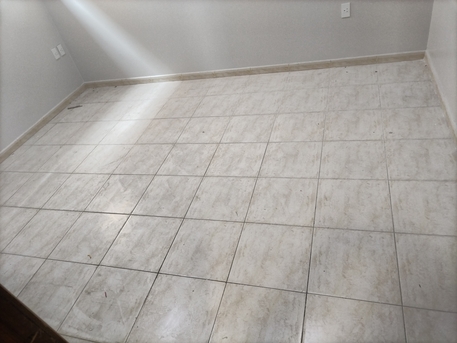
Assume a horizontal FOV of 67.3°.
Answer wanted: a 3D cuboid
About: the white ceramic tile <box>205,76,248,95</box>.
[{"bbox_3d":[0.003,-0.881,3.515,0.400,0.010,0.400,1,41,20],"label":"white ceramic tile"}]

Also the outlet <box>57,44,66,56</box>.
[{"bbox_3d":[-1.915,-1.392,3.936,0.010,0.117,0.073,1,41,20],"label":"outlet"}]

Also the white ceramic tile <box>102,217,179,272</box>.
[{"bbox_3d":[-0.546,0.449,2.197,0.417,0.010,0.417,1,41,20],"label":"white ceramic tile"}]

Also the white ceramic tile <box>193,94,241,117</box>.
[{"bbox_3d":[-0.100,-0.646,3.378,0.415,0.010,0.415,1,41,20],"label":"white ceramic tile"}]

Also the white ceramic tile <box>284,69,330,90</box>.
[{"bbox_3d":[0.797,-0.908,3.391,0.415,0.010,0.407,1,41,20],"label":"white ceramic tile"}]

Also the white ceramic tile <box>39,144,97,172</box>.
[{"bbox_3d":[-1.513,-0.117,3.216,0.417,0.010,0.417,1,41,20],"label":"white ceramic tile"}]

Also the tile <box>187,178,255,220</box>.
[{"bbox_3d":[-0.038,0.183,2.350,0.415,0.010,0.415,1,41,20],"label":"tile"}]

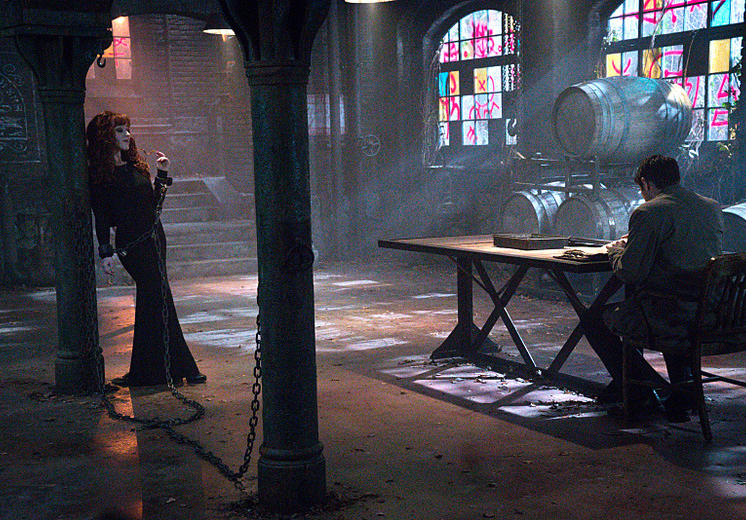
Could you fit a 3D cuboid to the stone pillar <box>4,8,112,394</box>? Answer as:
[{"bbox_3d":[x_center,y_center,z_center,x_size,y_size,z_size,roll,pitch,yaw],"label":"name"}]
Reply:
[{"bbox_3d":[-1.830,-0.352,8.299,0.530,2.255,0.530,-4,6,-28],"label":"stone pillar"}]

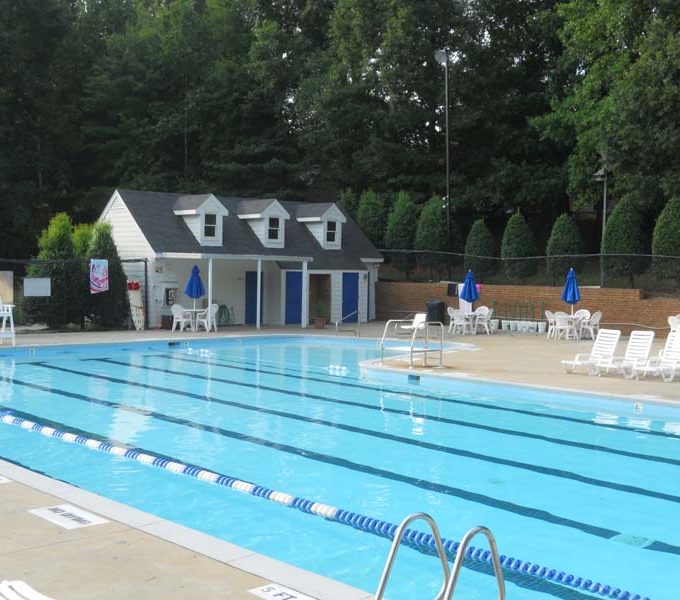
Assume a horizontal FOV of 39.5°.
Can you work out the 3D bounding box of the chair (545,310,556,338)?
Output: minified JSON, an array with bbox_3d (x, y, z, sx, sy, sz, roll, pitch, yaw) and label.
[{"bbox_3d":[6.792,0.780,29.888,0.580,0.880,0.580,2,2,23],"label":"chair"}]

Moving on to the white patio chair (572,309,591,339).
[{"bbox_3d":[8.032,0.796,31.605,0.581,0.877,0.592,1,2,25],"label":"white patio chair"}]

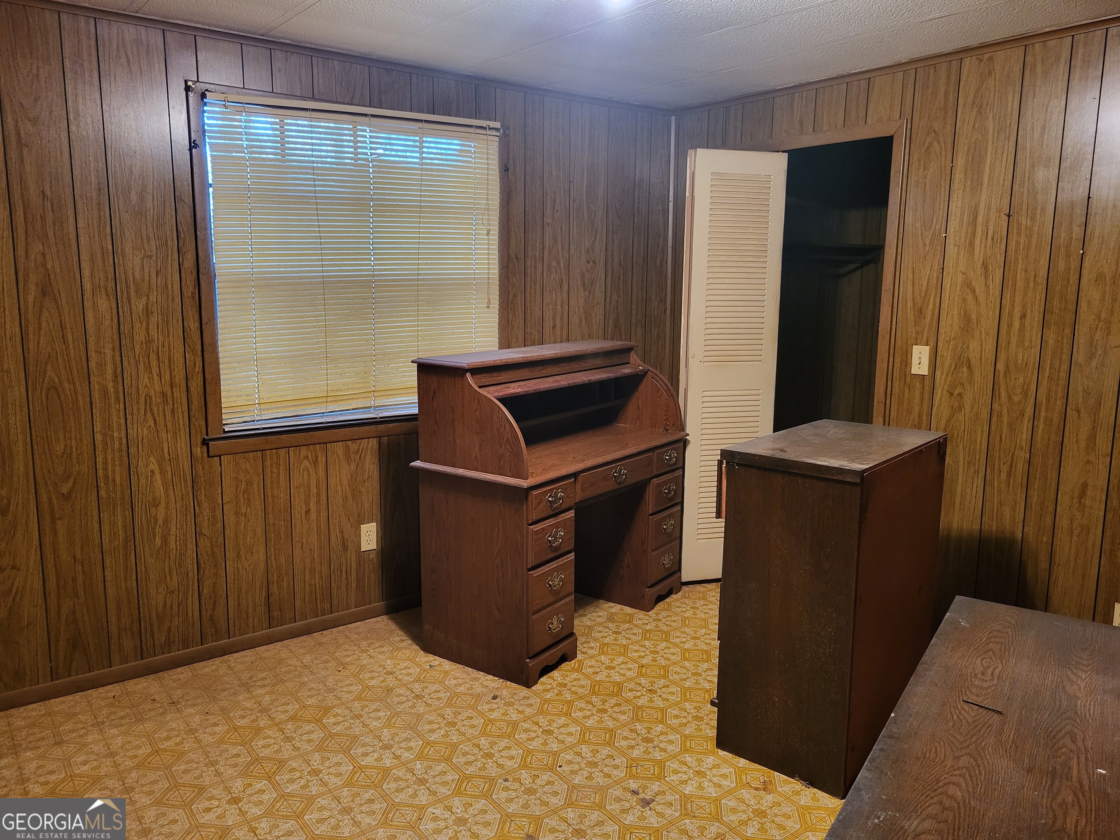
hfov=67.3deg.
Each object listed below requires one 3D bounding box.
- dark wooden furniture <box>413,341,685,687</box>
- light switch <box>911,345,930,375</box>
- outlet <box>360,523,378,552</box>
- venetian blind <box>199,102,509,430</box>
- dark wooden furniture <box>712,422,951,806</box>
[{"bbox_3d":[0.018,0.291,3.539,0.555,1.147,1.235,7,11,34],"label":"dark wooden furniture"},{"bbox_3d":[1.437,-0.237,3.356,0.013,0.115,0.070,-7,12,-37],"label":"light switch"},{"bbox_3d":[-0.803,0.496,3.547,0.070,0.115,0.010,-7,12,-37],"label":"outlet"},{"bbox_3d":[-0.758,-0.612,3.394,1.238,1.227,0.090,-7,12,-37],"label":"venetian blind"},{"bbox_3d":[0.875,0.536,2.723,0.436,0.950,0.767,8,12,39],"label":"dark wooden furniture"}]

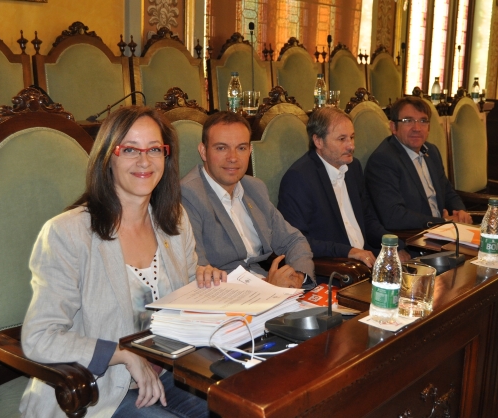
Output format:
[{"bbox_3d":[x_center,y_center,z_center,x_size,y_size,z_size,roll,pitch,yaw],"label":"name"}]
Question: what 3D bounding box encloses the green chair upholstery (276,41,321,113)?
[{"bbox_3d":[0.540,-0.581,4.775,0.620,1.220,0.620,10,15,40],"label":"green chair upholstery"}]

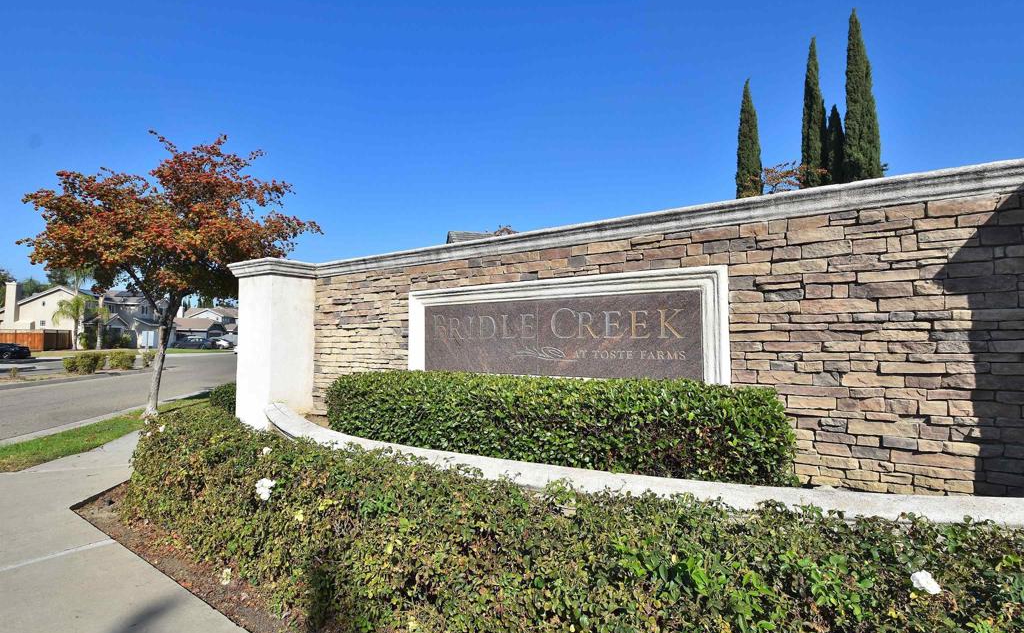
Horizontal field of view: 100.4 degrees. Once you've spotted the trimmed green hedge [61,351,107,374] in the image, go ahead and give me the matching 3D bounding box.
[{"bbox_3d":[-19.236,2.061,19.200,1.100,0.970,1.500,0,-3,-10],"label":"trimmed green hedge"}]

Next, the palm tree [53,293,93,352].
[{"bbox_3d":[-41.200,0.562,40.000,2.750,5.400,2.750,2,-4,-45],"label":"palm tree"}]

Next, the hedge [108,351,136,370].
[{"bbox_3d":[-19.261,2.176,21.100,0.900,0.900,1.050,0,-3,-10],"label":"hedge"}]

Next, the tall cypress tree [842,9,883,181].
[{"bbox_3d":[12.919,-4.426,15.764,1.200,13.500,1.200,-3,-4,39],"label":"tall cypress tree"}]

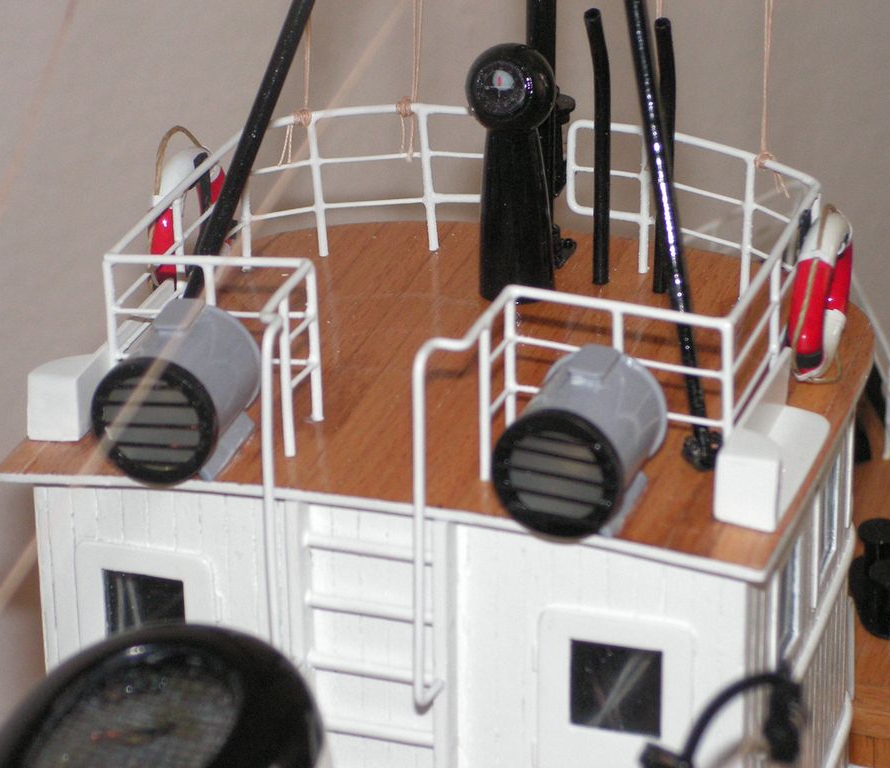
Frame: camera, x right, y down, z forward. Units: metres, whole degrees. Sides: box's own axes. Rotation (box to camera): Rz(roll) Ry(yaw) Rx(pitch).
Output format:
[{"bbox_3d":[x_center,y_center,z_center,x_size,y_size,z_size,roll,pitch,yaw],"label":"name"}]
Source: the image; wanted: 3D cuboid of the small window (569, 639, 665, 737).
[{"bbox_3d":[0.034,0.061,0.605,0.019,0.019,0.002,7,25,15],"label":"small window"}]

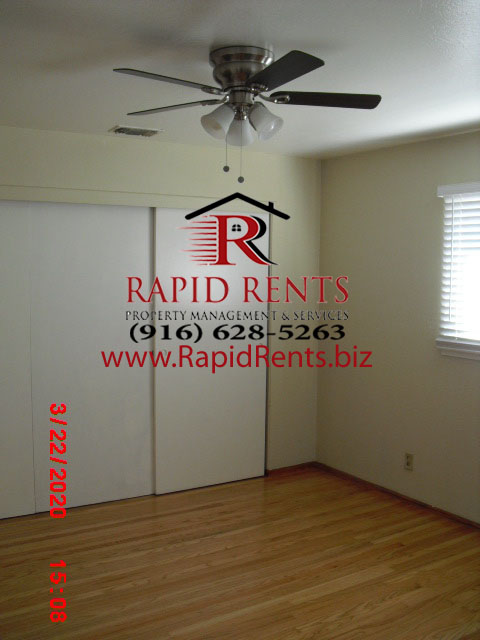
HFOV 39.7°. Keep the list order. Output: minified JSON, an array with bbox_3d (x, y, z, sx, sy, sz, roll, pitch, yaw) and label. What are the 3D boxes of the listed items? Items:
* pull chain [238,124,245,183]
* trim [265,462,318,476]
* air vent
[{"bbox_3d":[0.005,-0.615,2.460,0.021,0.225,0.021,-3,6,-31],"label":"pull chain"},{"bbox_3d":[0.418,1.176,5.238,0.482,0.052,0.015,-3,6,-31],"label":"trim"},{"bbox_3d":[-0.638,-1.150,4.083,0.295,0.016,0.210,-3,6,-31],"label":"air vent"}]

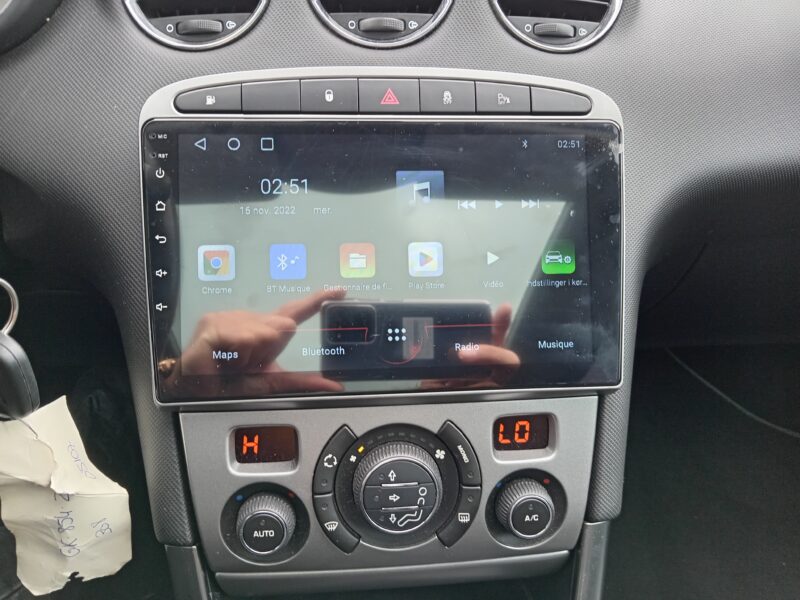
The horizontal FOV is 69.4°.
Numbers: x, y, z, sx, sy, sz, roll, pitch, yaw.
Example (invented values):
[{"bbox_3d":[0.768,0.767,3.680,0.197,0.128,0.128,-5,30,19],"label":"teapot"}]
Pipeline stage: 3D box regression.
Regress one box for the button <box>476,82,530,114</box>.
[{"bbox_3d":[0.052,-0.101,0.290,0.028,0.015,0.011,-1,-9,-5],"label":"button"}]

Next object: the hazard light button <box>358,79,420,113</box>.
[{"bbox_3d":[-0.005,-0.101,0.285,0.029,0.017,0.011,-1,-9,-5],"label":"hazard light button"}]

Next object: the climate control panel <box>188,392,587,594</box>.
[{"bbox_3d":[-0.005,0.095,0.283,0.204,0.090,0.038,-1,2,-5],"label":"climate control panel"}]

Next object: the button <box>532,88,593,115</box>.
[{"bbox_3d":[0.081,-0.101,0.292,0.030,0.014,0.011,-1,-9,-5],"label":"button"}]

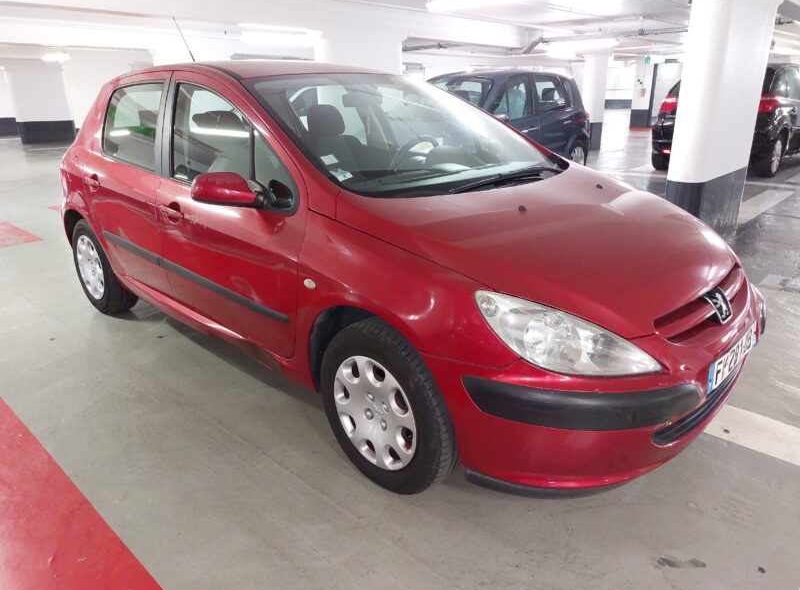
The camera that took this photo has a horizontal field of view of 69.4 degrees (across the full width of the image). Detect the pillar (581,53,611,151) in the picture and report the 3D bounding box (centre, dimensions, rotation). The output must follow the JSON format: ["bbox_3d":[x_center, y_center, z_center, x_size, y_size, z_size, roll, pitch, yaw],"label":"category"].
[{"bbox_3d":[4.171,-4.148,12.490,0.370,2.020,0.500,17,26,41],"label":"pillar"}]

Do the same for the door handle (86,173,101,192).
[{"bbox_3d":[-1.747,-0.645,3.296,0.190,0.085,0.055,17,26,41],"label":"door handle"}]

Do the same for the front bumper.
[{"bbox_3d":[0.906,0.205,2.158,0.630,0.480,1.700,17,26,41],"label":"front bumper"}]

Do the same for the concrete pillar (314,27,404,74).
[{"bbox_3d":[-0.566,-2.531,8.196,0.280,2.150,1.520,17,25,40],"label":"concrete pillar"}]

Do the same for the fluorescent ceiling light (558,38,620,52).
[{"bbox_3d":[3.502,-4.683,10.785,1.220,0.110,0.130,17,25,40],"label":"fluorescent ceiling light"}]

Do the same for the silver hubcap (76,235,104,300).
[{"bbox_3d":[-1.985,-0.176,3.725,0.414,0.414,0.050,17,25,40],"label":"silver hubcap"}]

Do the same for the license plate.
[{"bbox_3d":[1.133,0.201,1.967,0.020,0.110,0.520,9,20,43],"label":"license plate"}]

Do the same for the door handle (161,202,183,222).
[{"bbox_3d":[-1.064,-0.393,2.692,0.200,0.085,0.055,17,26,41],"label":"door handle"}]

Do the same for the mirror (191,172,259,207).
[{"bbox_3d":[-0.654,-0.406,2.195,0.145,0.125,0.195,17,25,40],"label":"mirror"}]

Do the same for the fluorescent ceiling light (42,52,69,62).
[{"bbox_3d":[-8.179,-5.613,13.628,1.200,0.120,0.160,17,26,41],"label":"fluorescent ceiling light"}]

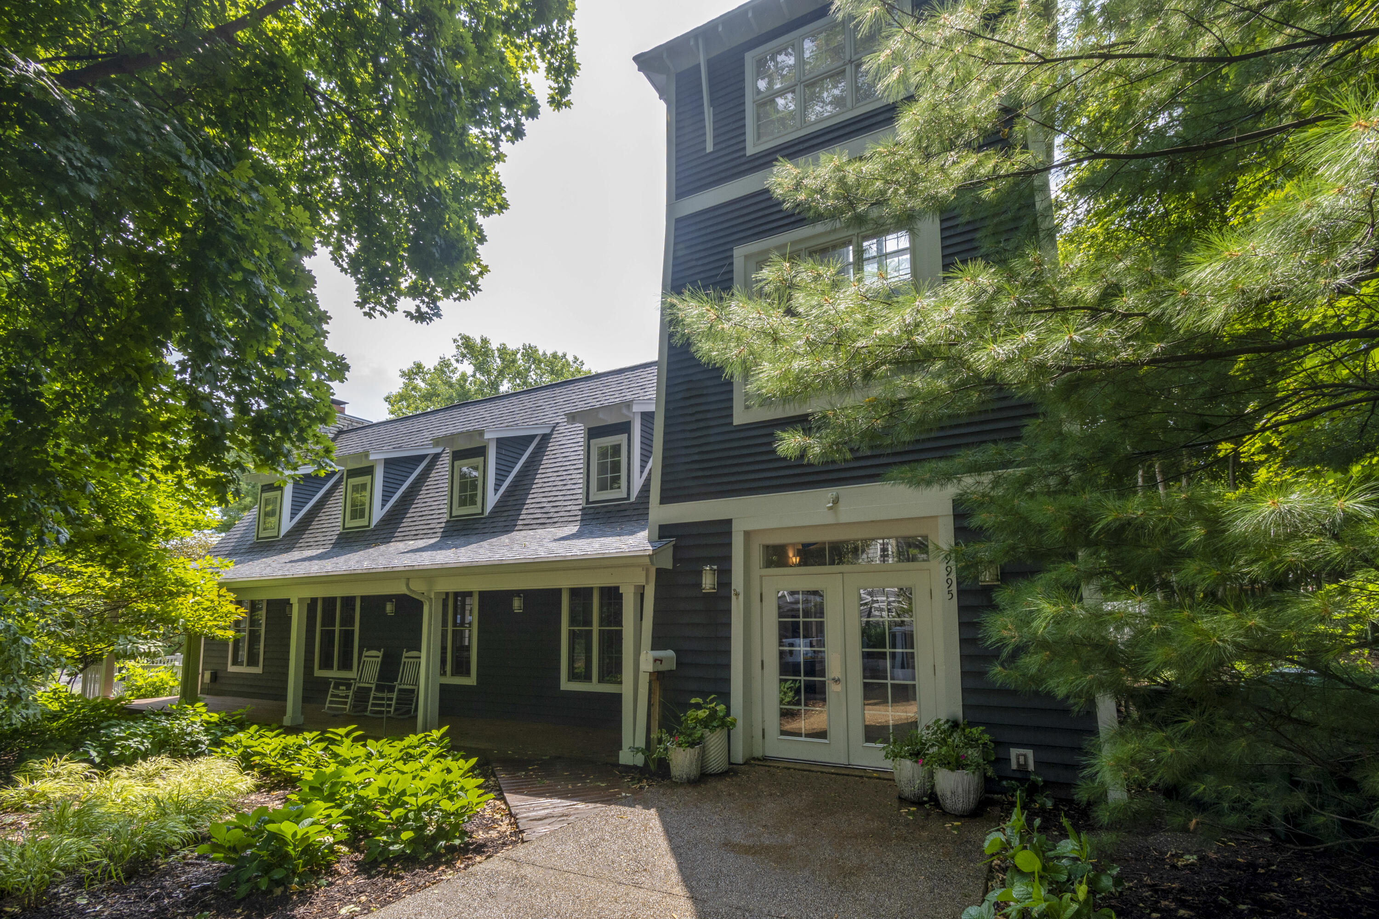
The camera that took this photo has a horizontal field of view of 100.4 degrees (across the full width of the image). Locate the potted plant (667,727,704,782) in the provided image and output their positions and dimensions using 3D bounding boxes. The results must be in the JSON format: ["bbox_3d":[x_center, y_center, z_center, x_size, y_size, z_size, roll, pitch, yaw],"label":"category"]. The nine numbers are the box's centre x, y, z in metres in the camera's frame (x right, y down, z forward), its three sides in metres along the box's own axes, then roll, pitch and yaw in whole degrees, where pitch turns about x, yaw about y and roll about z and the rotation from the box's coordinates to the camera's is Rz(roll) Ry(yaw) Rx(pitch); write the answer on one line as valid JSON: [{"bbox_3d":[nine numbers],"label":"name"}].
[{"bbox_3d":[-0.040,3.076,6.016,0.366,0.497,0.366,-1,-11,0],"label":"potted plant"}]

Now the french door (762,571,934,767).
[{"bbox_3d":[1.704,2.286,6.362,1.860,2.030,0.090,-6,-12,25],"label":"french door"}]

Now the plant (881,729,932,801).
[{"bbox_3d":[2.075,2.890,5.450,0.469,0.585,0.469,-6,-12,25],"label":"plant"}]

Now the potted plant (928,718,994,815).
[{"bbox_3d":[2.439,2.764,5.162,0.531,0.715,0.531,-6,-12,25],"label":"potted plant"}]

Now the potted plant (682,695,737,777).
[{"bbox_3d":[0.213,3.004,6.302,0.564,0.738,0.564,-1,-11,0],"label":"potted plant"}]

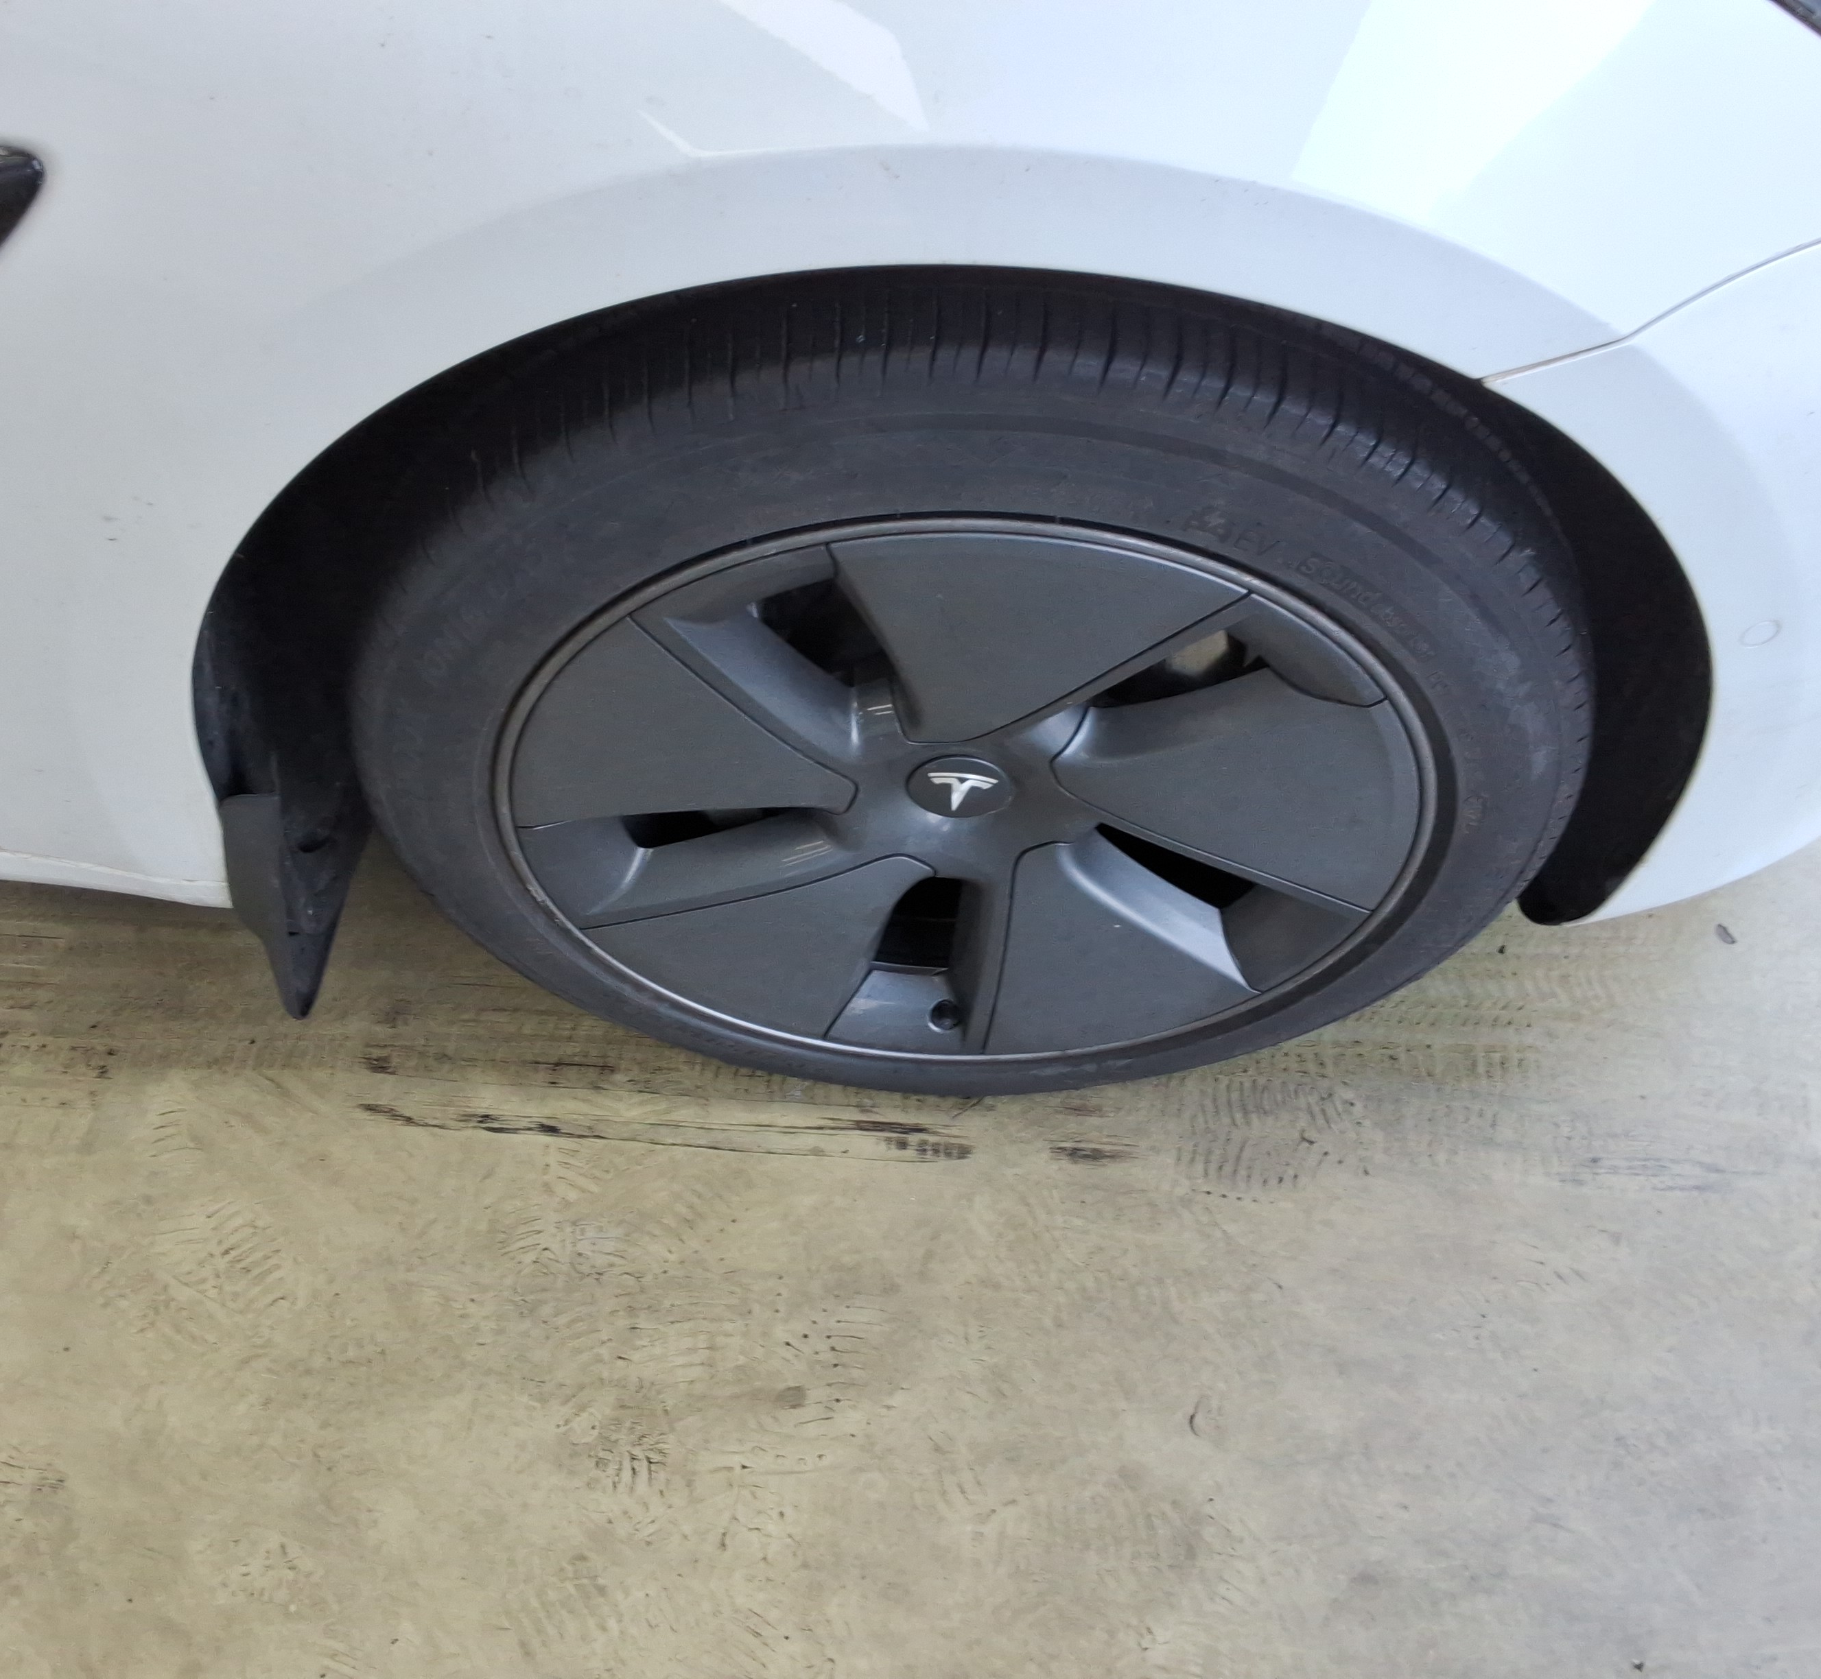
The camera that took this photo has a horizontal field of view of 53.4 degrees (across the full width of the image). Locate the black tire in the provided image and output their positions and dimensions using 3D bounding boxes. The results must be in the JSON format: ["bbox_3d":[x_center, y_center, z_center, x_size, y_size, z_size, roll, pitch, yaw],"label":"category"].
[{"bbox_3d":[0.030,-0.092,1.039,0.665,0.660,0.237,1,55,1],"label":"black tire"}]

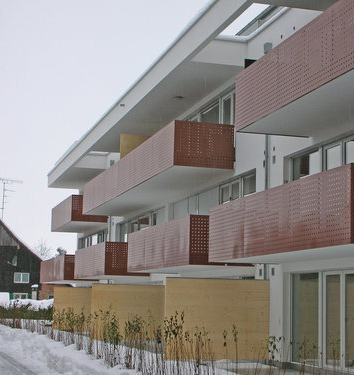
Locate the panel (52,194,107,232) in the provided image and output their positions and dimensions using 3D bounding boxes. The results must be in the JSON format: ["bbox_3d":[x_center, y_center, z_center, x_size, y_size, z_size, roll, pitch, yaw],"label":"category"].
[{"bbox_3d":[-5.393,1.544,48.265,1.914,1.320,7.128,3,-8,-15],"label":"panel"}]

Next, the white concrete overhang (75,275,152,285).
[{"bbox_3d":[-2.975,3.931,38.914,1.888,0.250,7.524,3,-8,-15],"label":"white concrete overhang"}]

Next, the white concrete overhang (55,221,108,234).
[{"bbox_3d":[-5.394,2.154,48.189,1.888,0.250,7.128,3,-8,-15],"label":"white concrete overhang"}]

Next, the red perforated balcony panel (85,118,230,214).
[{"bbox_3d":[-1.241,-0.363,32.891,1.861,1.320,15.444,3,-8,-15],"label":"red perforated balcony panel"}]

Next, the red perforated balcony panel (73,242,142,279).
[{"bbox_3d":[-2.974,3.321,38.990,1.914,1.320,7.524,3,-8,-15],"label":"red perforated balcony panel"}]

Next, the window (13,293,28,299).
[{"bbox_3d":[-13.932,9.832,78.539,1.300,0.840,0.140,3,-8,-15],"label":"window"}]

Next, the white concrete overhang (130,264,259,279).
[{"bbox_3d":[0.230,2.508,27.425,1.888,0.250,7.524,3,-8,-15],"label":"white concrete overhang"}]

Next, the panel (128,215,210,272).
[{"bbox_3d":[0.231,1.898,27.501,1.914,1.320,7.524,3,-8,-15],"label":"panel"}]

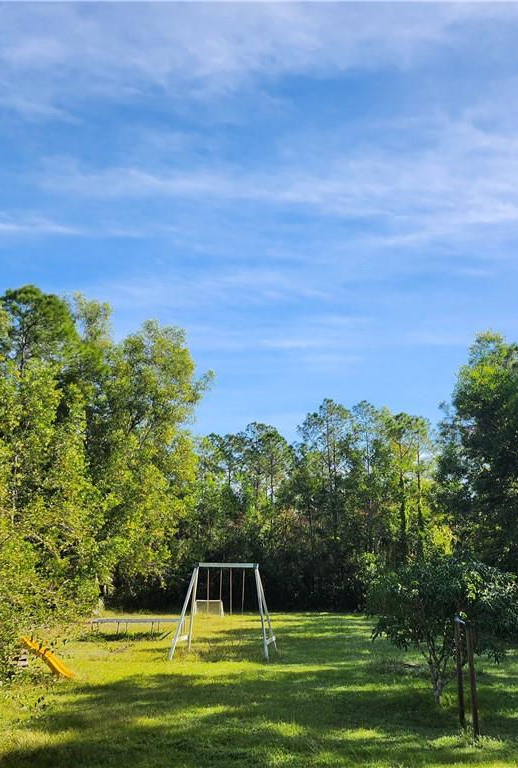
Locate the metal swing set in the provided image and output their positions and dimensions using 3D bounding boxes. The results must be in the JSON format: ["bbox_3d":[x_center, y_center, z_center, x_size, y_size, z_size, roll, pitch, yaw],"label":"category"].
[{"bbox_3d":[-0.990,7.203,22.687,3.050,2.870,2.200,-2,-17,8],"label":"metal swing set"}]

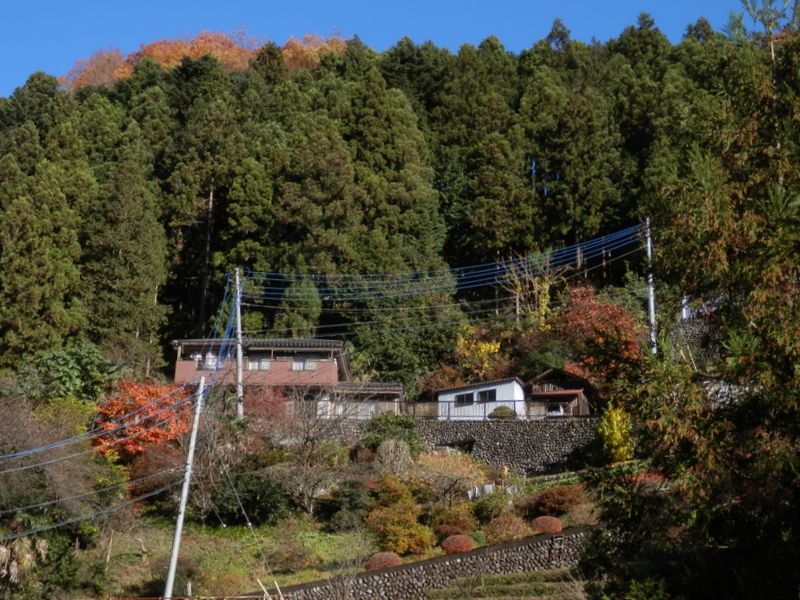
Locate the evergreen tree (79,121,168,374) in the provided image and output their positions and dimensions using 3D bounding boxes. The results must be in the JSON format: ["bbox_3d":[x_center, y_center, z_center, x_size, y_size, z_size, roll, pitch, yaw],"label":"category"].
[{"bbox_3d":[-21.491,-4.003,97.000,6.900,20.000,6.600,0,-10,0],"label":"evergreen tree"}]

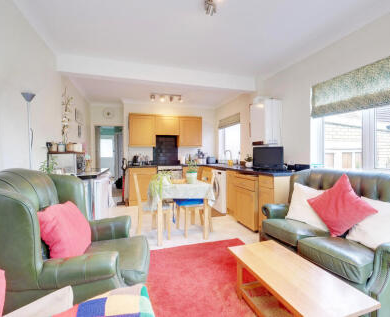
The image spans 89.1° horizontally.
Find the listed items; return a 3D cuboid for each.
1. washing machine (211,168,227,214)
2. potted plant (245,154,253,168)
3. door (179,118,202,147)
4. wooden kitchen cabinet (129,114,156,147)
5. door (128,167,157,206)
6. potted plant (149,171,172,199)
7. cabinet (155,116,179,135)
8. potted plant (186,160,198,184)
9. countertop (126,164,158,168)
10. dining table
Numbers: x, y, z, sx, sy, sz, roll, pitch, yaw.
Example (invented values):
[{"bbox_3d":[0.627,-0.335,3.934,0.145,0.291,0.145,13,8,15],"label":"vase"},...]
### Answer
[{"bbox_3d":[0.695,0.634,4.168,0.570,0.840,0.600,-1,1,-18],"label":"washing machine"},{"bbox_3d":[1.058,0.042,3.849,0.145,0.260,0.145,-1,2,-18],"label":"potted plant"},{"bbox_3d":[-0.109,-0.679,5.060,0.597,0.747,0.040,-1,2,-18],"label":"door"},{"bbox_3d":[-1.316,-0.689,4.989,0.615,0.780,0.320,-1,1,-18],"label":"wooden kitchen cabinet"},{"bbox_3d":[-1.175,0.640,4.531,0.620,0.840,0.050,-1,1,-18],"label":"door"},{"bbox_3d":[-0.446,0.333,2.552,0.265,0.335,0.250,-1,1,-18],"label":"potted plant"},{"bbox_3d":[-0.691,-0.839,5.035,0.600,0.475,0.025,-1,1,-18],"label":"cabinet"},{"bbox_3d":[-0.055,0.184,2.751,0.150,0.320,0.150,-1,1,-18],"label":"potted plant"},{"bbox_3d":[-1.310,0.179,4.829,0.720,0.040,0.610,-1,1,-18],"label":"countertop"},{"bbox_3d":[-0.227,0.713,2.850,0.770,0.760,0.750,-1,2,-18],"label":"dining table"}]

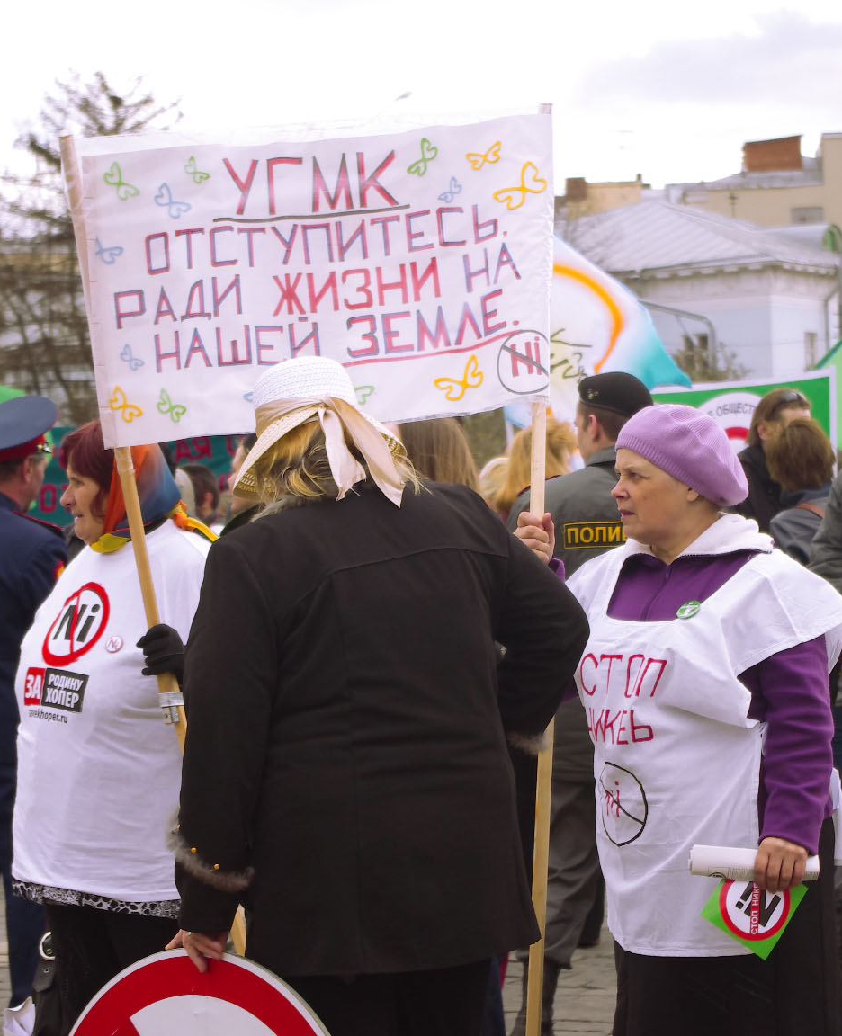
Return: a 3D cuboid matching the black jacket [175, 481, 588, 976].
[{"bbox_3d":[-0.061,0.316,5.300,0.620,0.760,0.400,-1,1,3],"label":"black jacket"}]

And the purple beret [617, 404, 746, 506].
[{"bbox_3d":[0.429,-0.103,5.800,0.250,0.150,0.220,-1,1,-21],"label":"purple beret"}]

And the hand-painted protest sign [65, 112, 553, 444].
[{"bbox_3d":[-0.171,-0.383,5.700,0.770,0.490,0.050,-4,1,-12],"label":"hand-painted protest sign"}]

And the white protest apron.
[{"bbox_3d":[0.463,0.367,5.750,0.450,0.680,0.310,0,2,42],"label":"white protest apron"}]

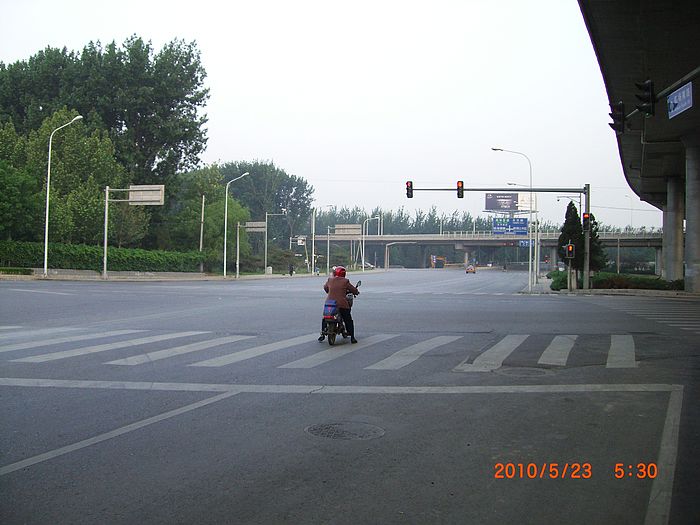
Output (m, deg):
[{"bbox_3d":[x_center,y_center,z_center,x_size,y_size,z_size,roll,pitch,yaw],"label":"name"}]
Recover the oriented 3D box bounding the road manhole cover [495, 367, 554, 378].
[{"bbox_3d":[2.619,1.658,11.600,0.800,0.050,0.800,1,0,14],"label":"road manhole cover"}]

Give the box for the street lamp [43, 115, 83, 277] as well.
[{"bbox_3d":[-19.295,-4.428,51.574,2.750,10.900,0.350,1,0,20],"label":"street lamp"}]

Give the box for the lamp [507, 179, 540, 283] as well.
[{"bbox_3d":[15.770,-2.597,70.319,2.750,9.400,0.350,1,0,14],"label":"lamp"}]

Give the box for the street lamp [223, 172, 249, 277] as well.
[{"bbox_3d":[-10.549,-3.483,71.706,2.350,10.000,0.350,1,0,16],"label":"street lamp"}]

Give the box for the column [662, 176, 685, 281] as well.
[{"bbox_3d":[30.500,-2.998,72.000,1.600,10.000,1.600,1,0,18],"label":"column"}]

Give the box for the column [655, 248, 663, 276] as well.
[{"bbox_3d":[66.245,0.000,165.000,1.300,6.000,1.300,1,0,14],"label":"column"}]

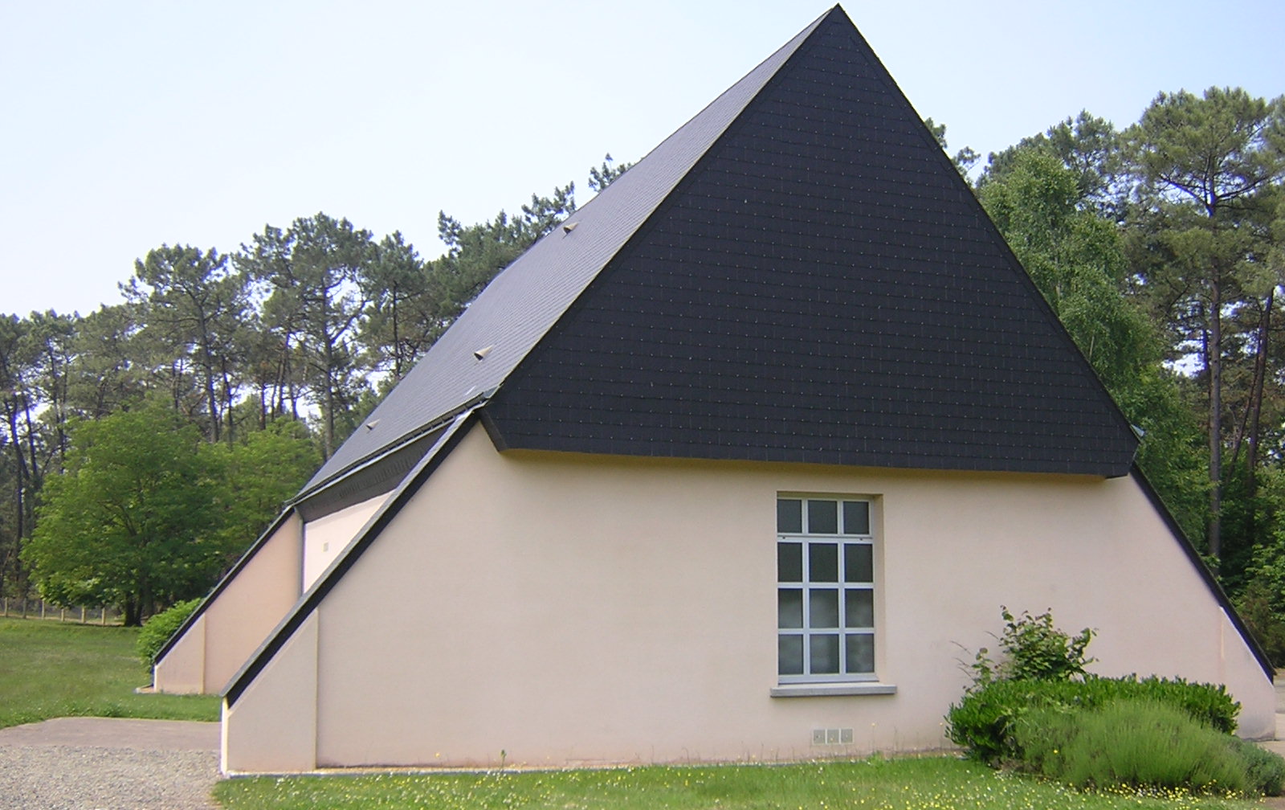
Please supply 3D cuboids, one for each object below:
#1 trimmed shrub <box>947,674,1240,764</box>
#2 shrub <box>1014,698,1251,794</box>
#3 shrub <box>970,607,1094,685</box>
[{"bbox_3d":[5.153,3.577,15.298,3.050,0.900,1.250,3,-9,-20],"label":"trimmed shrub"},{"bbox_3d":[4.910,3.374,13.513,2.200,0.760,1.350,-2,-9,15],"label":"shrub"},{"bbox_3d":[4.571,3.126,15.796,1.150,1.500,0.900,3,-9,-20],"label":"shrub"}]

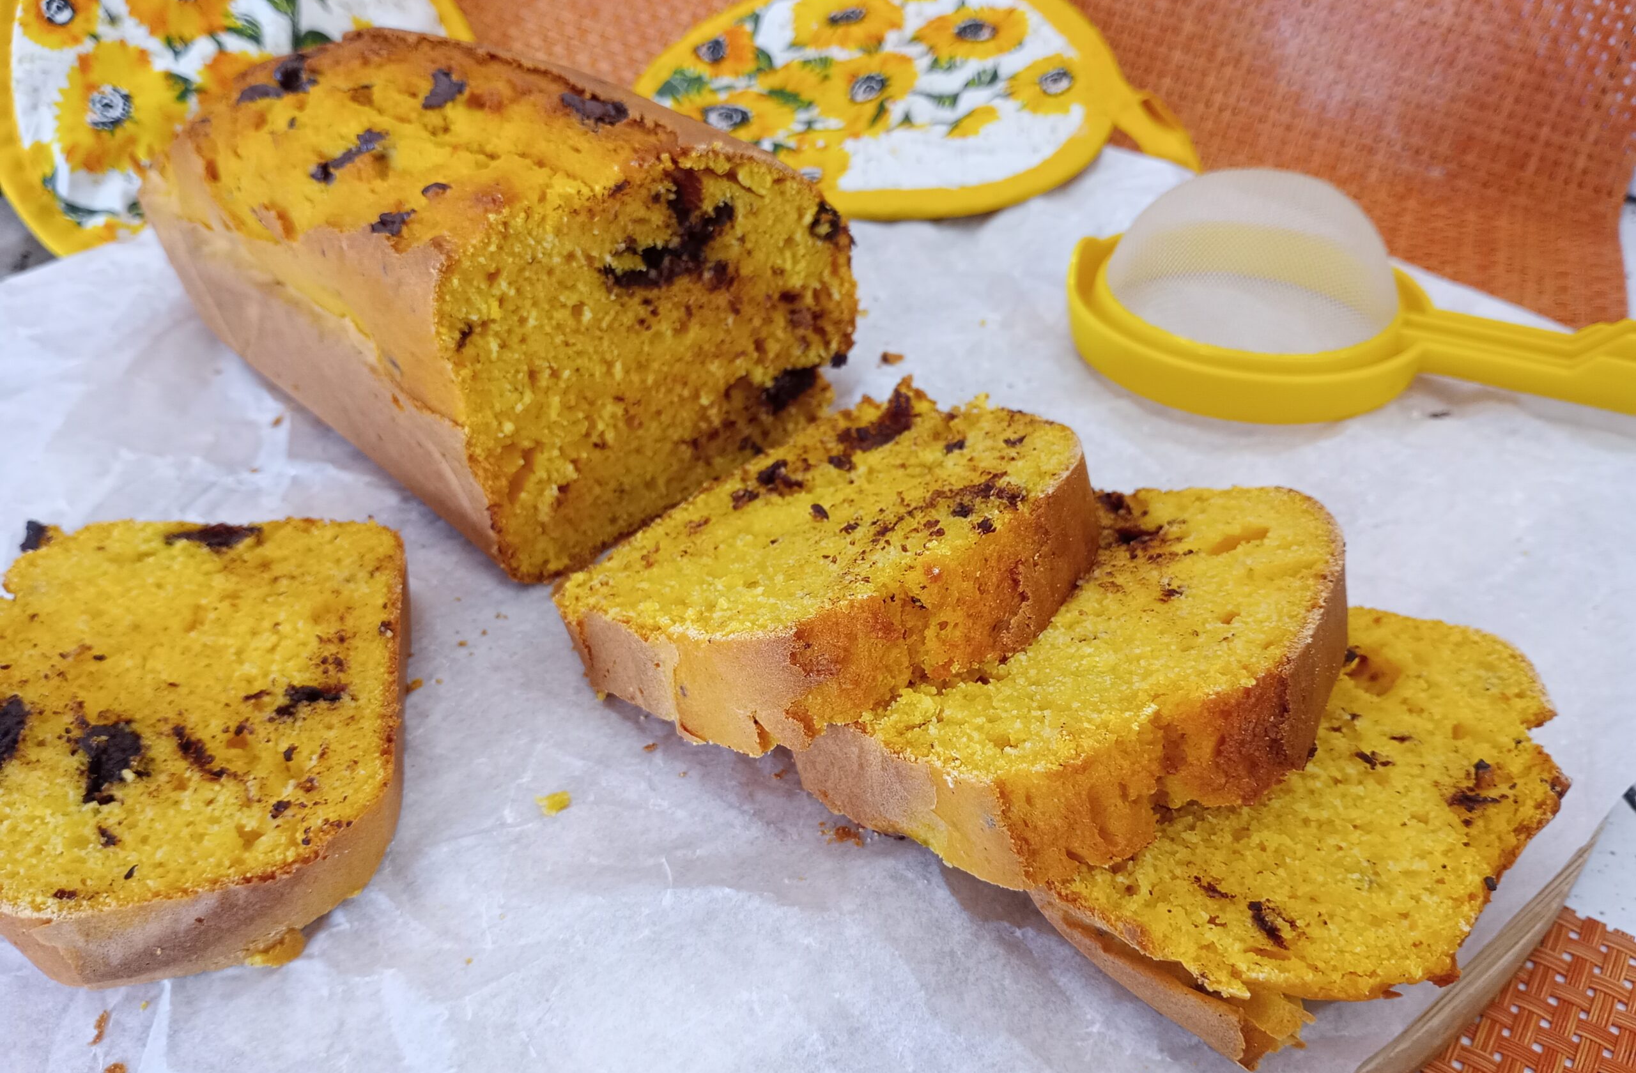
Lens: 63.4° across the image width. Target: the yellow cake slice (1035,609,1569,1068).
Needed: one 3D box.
[{"bbox_3d":[0.080,0.045,0.234,0.101,0.018,0.078,-22,37,-32],"label":"yellow cake slice"}]

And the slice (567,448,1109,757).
[{"bbox_3d":[0.015,0.003,0.256,0.103,0.020,0.077,-26,18,-28],"label":"slice"}]

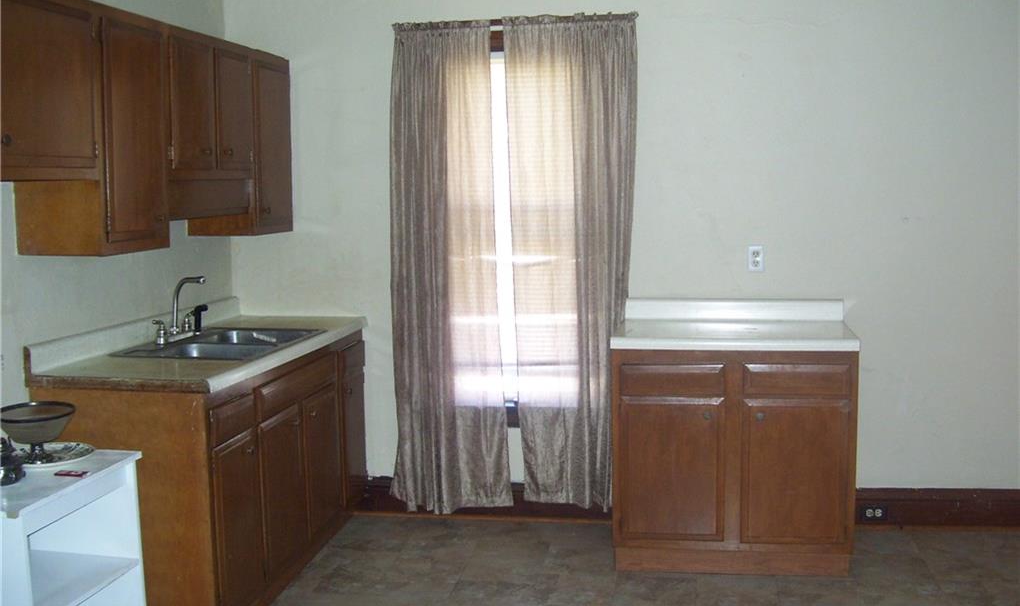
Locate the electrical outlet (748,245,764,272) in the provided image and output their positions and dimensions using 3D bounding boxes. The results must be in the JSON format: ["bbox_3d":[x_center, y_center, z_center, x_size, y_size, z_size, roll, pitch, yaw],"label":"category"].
[{"bbox_3d":[1.072,-0.191,4.616,0.070,0.113,0.010,0,6,8],"label":"electrical outlet"}]

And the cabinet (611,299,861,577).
[{"bbox_3d":[0.894,0.523,4.281,0.908,1.018,0.613,0,6,11],"label":"cabinet"}]

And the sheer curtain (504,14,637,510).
[{"bbox_3d":[0.279,-0.151,4.656,0.571,2.185,0.109,0,6,8],"label":"sheer curtain"}]

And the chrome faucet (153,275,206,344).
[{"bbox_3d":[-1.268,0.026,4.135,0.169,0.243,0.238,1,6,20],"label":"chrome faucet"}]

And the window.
[{"bbox_3d":[0.023,-0.331,4.782,0.576,1.658,0.099,0,6,8],"label":"window"}]

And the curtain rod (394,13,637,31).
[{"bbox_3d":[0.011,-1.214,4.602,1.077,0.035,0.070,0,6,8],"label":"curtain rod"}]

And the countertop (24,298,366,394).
[{"bbox_3d":[-1.103,0.125,4.127,0.626,0.141,1.669,0,6,8],"label":"countertop"}]

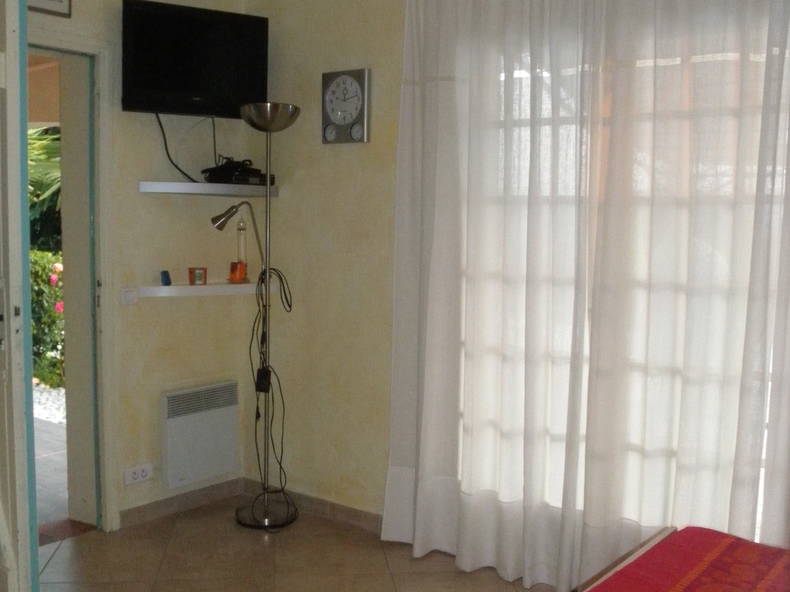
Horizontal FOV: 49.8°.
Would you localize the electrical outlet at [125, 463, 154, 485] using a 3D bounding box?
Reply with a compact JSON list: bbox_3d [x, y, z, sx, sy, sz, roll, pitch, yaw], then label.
[{"bbox_3d":[-1.174,0.819,3.908,0.014,0.078,0.150,4,5,38],"label":"electrical outlet"}]

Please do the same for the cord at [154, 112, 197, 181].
[{"bbox_3d":[-0.985,-0.666,3.854,0.041,0.286,0.215,4,5,38],"label":"cord"}]

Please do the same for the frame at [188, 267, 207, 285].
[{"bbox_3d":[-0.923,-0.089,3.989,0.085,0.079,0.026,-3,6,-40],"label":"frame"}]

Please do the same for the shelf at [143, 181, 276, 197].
[{"bbox_3d":[-0.857,-0.497,3.985,0.266,0.047,0.607,4,5,38],"label":"shelf"}]

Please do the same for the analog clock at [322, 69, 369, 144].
[{"bbox_3d":[-0.223,-0.849,3.837,0.254,0.320,0.031,4,5,38],"label":"analog clock"}]

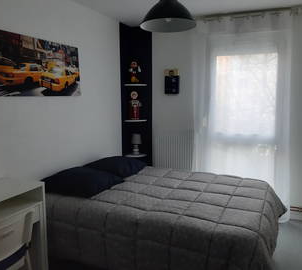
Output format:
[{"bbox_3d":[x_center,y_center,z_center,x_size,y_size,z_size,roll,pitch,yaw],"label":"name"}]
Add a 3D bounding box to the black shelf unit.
[{"bbox_3d":[-0.184,-0.332,3.941,0.315,2.305,0.315,4,9,23],"label":"black shelf unit"}]

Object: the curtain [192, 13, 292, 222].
[{"bbox_3d":[1.079,-0.191,3.466,1.162,2.413,0.128,4,9,23],"label":"curtain"}]

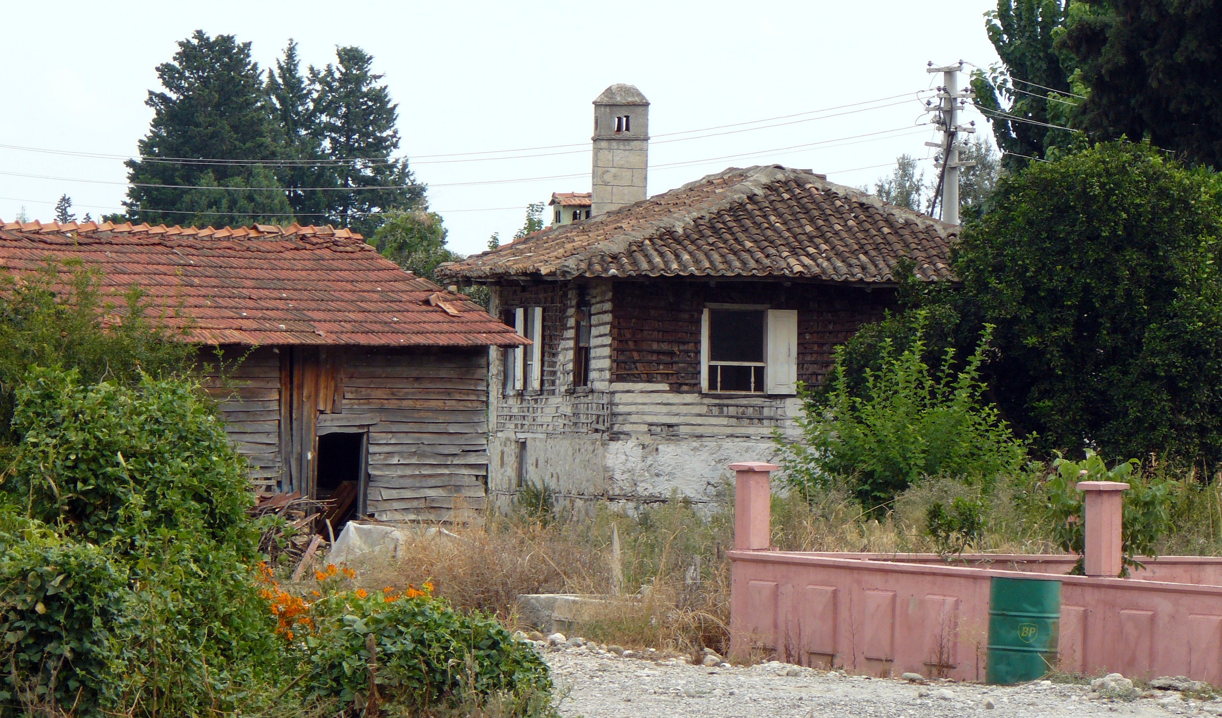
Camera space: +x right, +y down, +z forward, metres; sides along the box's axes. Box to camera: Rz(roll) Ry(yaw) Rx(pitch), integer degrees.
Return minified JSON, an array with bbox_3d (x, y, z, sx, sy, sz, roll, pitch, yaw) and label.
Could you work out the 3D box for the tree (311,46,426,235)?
[{"bbox_3d":[-6.800,-3.192,200.007,3.200,10.900,3.200,1,0,0],"label":"tree"}]

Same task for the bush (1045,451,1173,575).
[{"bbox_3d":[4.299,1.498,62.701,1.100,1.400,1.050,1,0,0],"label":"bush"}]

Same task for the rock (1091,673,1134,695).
[{"bbox_3d":[4.071,2.637,58.800,0.350,0.185,0.280,1,0,0],"label":"rock"}]

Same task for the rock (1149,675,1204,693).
[{"bbox_3d":[4.571,2.631,58.500,0.440,0.160,0.290,1,0,0],"label":"rock"}]

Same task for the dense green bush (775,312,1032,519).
[{"bbox_3d":[3.638,0.866,91.002,3.100,2.850,2.900,1,0,0],"label":"dense green bush"}]

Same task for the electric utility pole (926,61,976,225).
[{"bbox_3d":[5.838,-1.320,126.005,0.880,7.750,0.650,1,0,-6],"label":"electric utility pole"}]

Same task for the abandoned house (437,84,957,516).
[{"bbox_3d":[2.317,-0.891,110.978,7.990,6.580,10.200,1,0,-12],"label":"abandoned house"}]

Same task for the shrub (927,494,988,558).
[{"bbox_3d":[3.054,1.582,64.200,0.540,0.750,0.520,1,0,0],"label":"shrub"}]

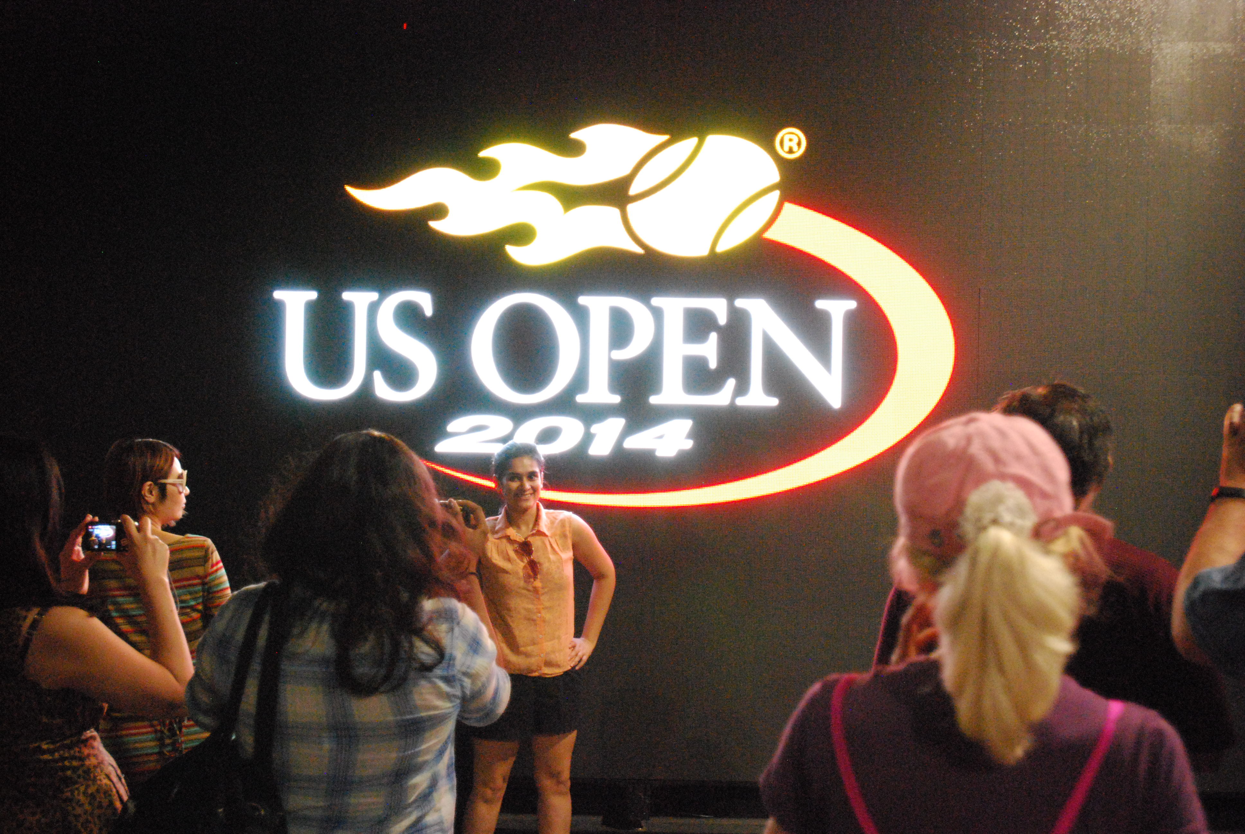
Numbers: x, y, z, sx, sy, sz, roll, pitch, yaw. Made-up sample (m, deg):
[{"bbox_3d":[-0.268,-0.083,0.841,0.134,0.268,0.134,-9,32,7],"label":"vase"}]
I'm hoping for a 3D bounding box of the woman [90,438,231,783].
[{"bbox_3d":[-1.282,0.859,4.300,0.420,1.605,0.280,1,0,8],"label":"woman"}]

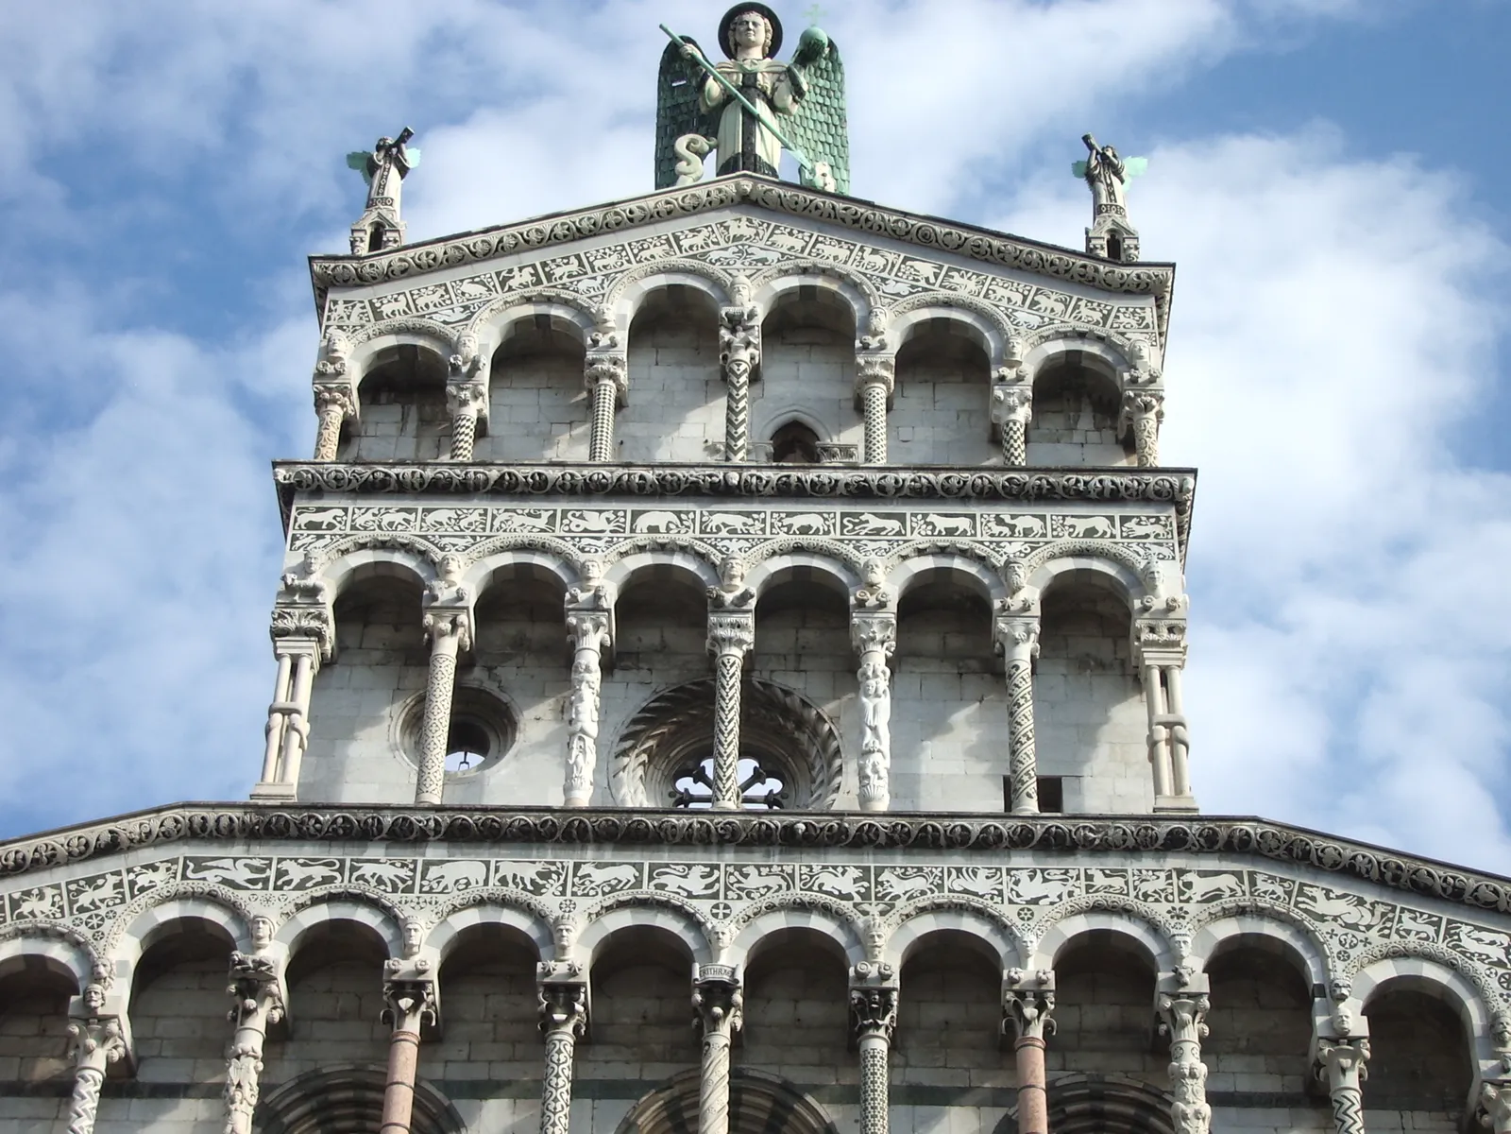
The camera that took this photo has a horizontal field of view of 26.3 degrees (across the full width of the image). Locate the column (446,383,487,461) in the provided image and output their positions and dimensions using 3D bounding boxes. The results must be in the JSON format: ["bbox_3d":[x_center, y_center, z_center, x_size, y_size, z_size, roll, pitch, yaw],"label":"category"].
[{"bbox_3d":[-3.706,-1.662,40.998,0.500,1.299,0.500,1,-36,1],"label":"column"}]

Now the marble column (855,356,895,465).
[{"bbox_3d":[1.398,-1.632,37.459,0.480,1.757,0.480,1,-39,1],"label":"marble column"}]

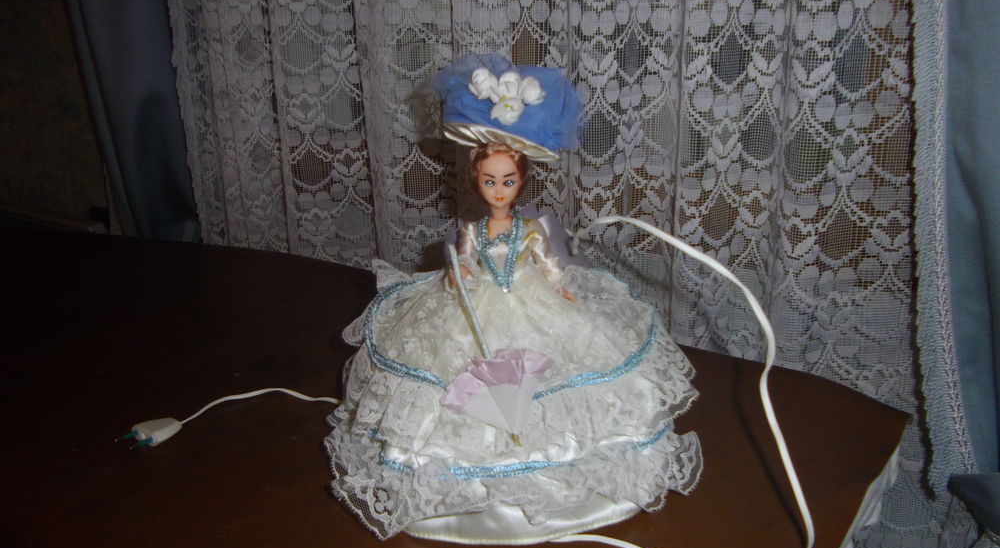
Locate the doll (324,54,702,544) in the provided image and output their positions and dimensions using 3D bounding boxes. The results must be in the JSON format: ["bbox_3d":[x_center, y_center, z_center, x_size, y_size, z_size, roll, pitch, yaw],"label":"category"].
[{"bbox_3d":[0.008,-0.009,0.507,0.252,0.265,0.245,-1,15,3],"label":"doll"}]

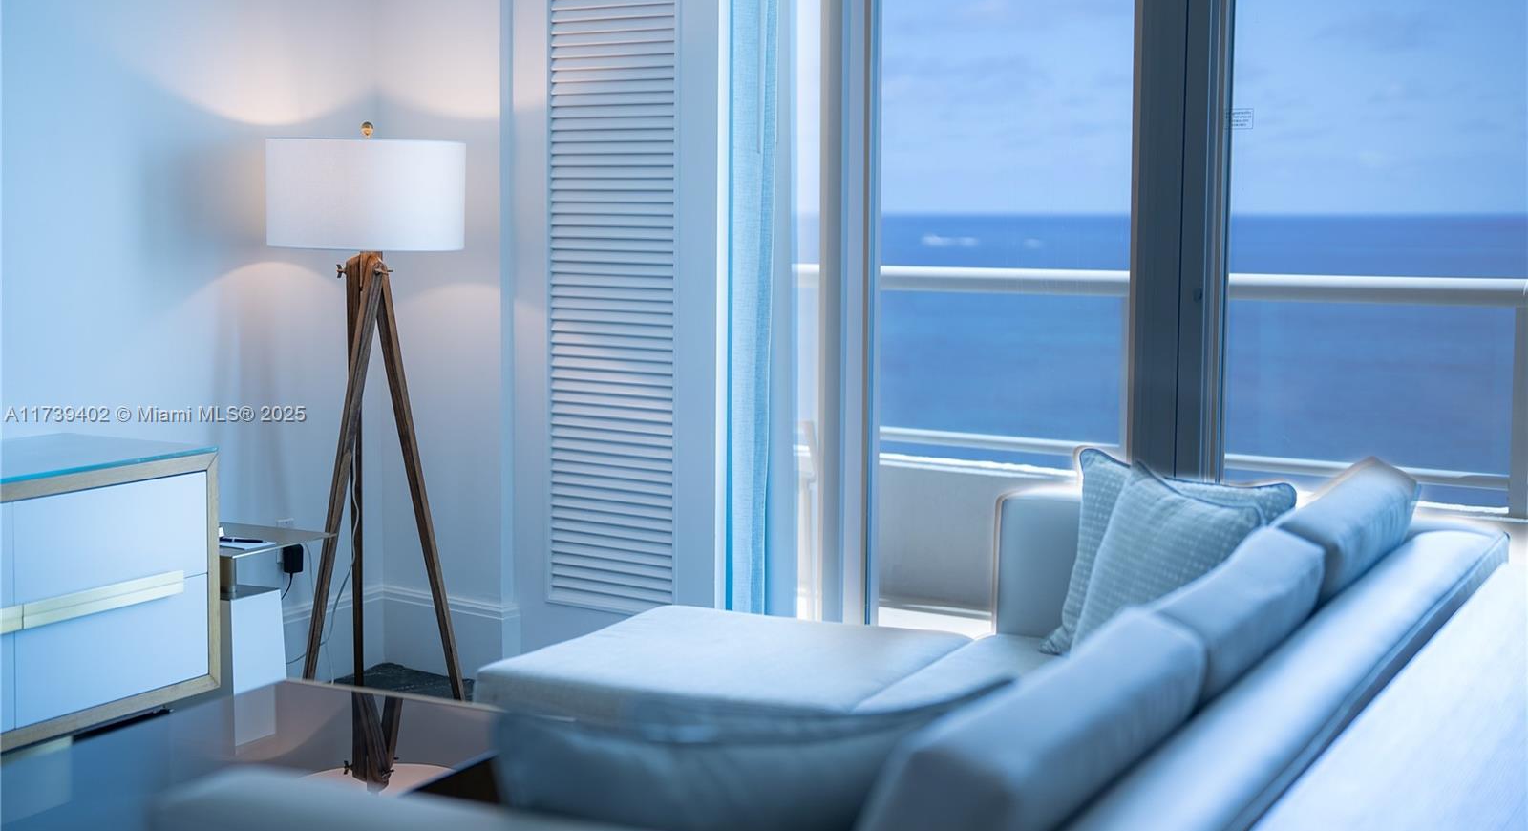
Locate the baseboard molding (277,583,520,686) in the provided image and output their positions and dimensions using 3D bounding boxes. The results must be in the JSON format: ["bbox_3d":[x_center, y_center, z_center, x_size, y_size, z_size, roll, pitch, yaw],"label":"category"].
[{"bbox_3d":[-0.968,0.616,5.633,0.490,0.216,0.426,4,7,32],"label":"baseboard molding"}]

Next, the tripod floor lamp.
[{"bbox_3d":[-0.988,0.012,5.325,0.505,1.476,0.490,-1,6,-11],"label":"tripod floor lamp"}]

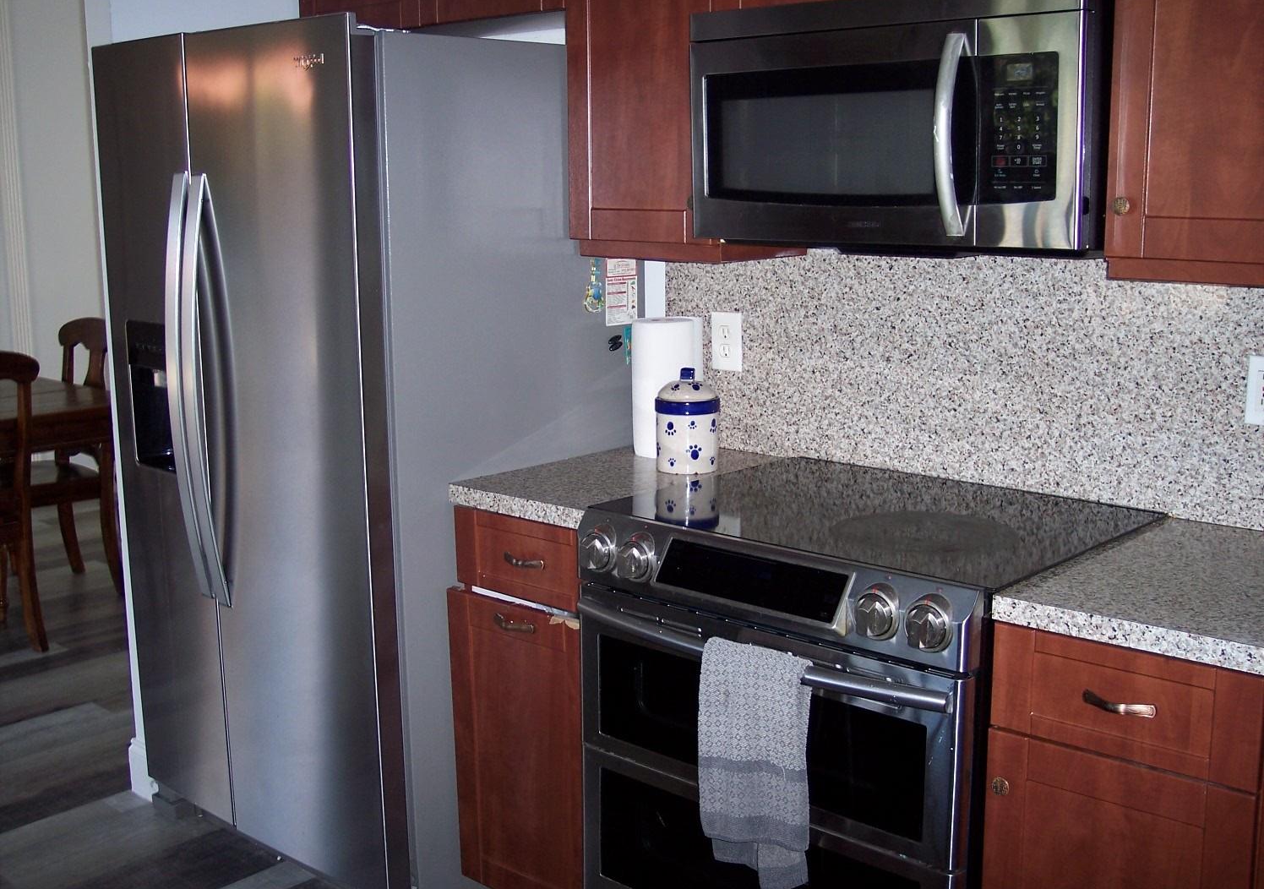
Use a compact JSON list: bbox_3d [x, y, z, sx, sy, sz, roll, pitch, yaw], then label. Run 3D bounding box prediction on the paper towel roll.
[{"bbox_3d":[0.071,-0.119,2.942,0.138,0.280,0.135,-1,11,0],"label":"paper towel roll"}]

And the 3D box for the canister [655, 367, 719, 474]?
[{"bbox_3d":[0.108,-0.051,2.787,0.127,0.200,0.127,-1,11,0],"label":"canister"}]

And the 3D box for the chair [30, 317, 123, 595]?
[{"bbox_3d":[-2.144,0.069,5.064,0.480,1.000,0.540,9,14,42],"label":"chair"}]

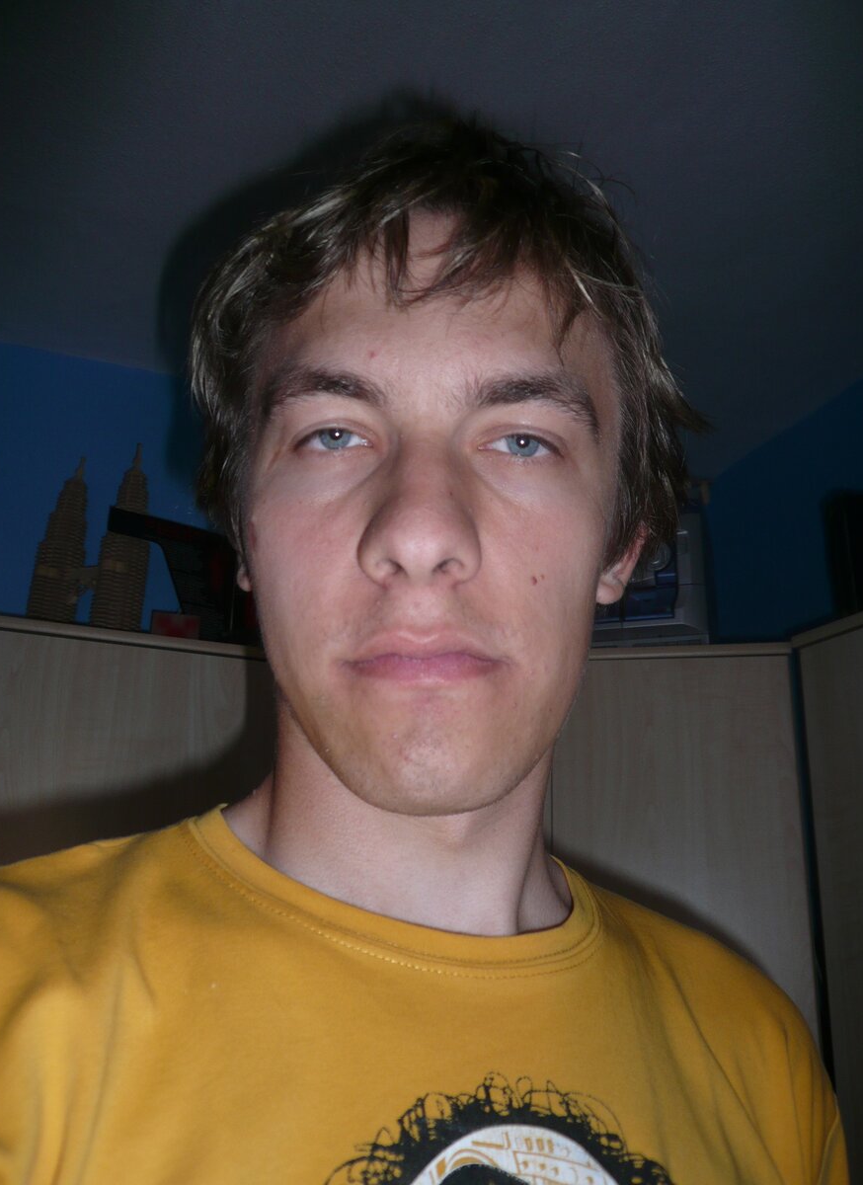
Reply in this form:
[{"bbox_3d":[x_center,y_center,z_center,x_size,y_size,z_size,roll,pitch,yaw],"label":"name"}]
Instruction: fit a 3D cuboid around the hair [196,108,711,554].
[{"bbox_3d":[0.008,-0.092,0.422,0.212,0.200,0.210,2,-8,5],"label":"hair"}]

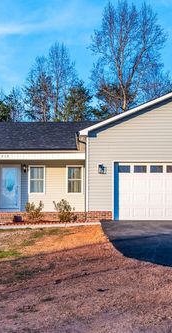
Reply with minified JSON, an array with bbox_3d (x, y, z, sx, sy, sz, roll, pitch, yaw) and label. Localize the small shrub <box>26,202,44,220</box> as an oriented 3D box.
[{"bbox_3d":[-2.182,1.875,14.200,0.830,0.860,0.800,0,-1,3],"label":"small shrub"}]

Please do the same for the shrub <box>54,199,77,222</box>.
[{"bbox_3d":[-0.897,1.835,13.900,0.950,0.980,0.900,0,-1,3],"label":"shrub"}]

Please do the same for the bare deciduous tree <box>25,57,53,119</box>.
[{"bbox_3d":[-4.500,-3.700,32.000,3.100,13.600,3.000,0,-1,3],"label":"bare deciduous tree"}]

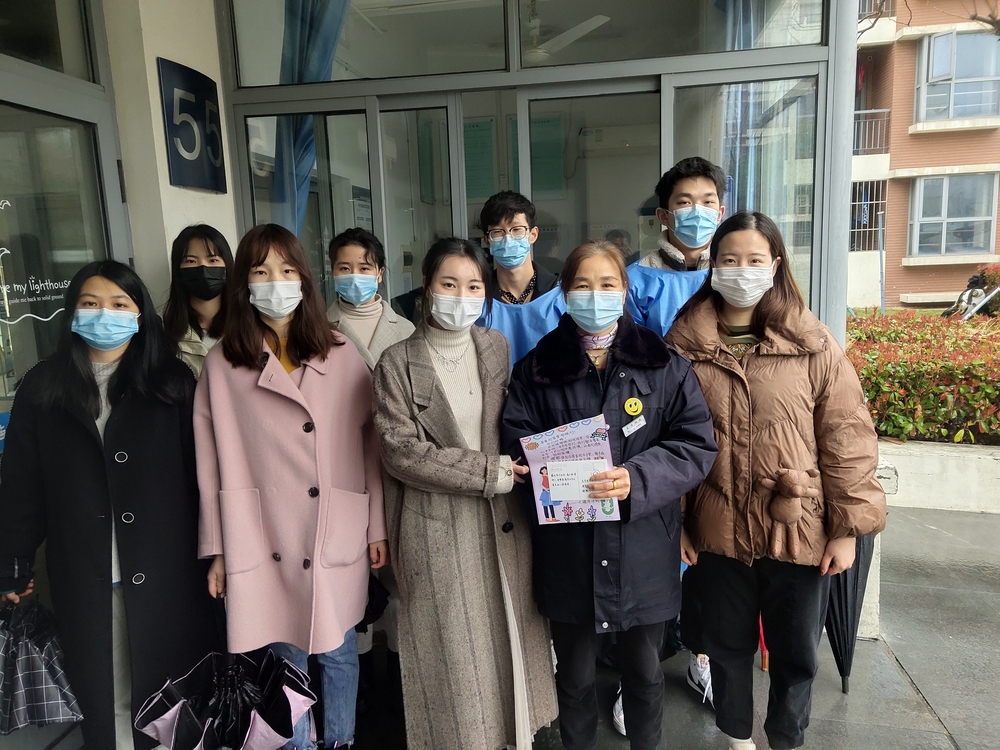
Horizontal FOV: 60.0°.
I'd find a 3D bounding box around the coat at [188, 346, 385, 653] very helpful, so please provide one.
[{"bbox_3d":[-0.555,0.306,2.320,0.465,0.840,0.290,-4,11,-10],"label":"coat"}]

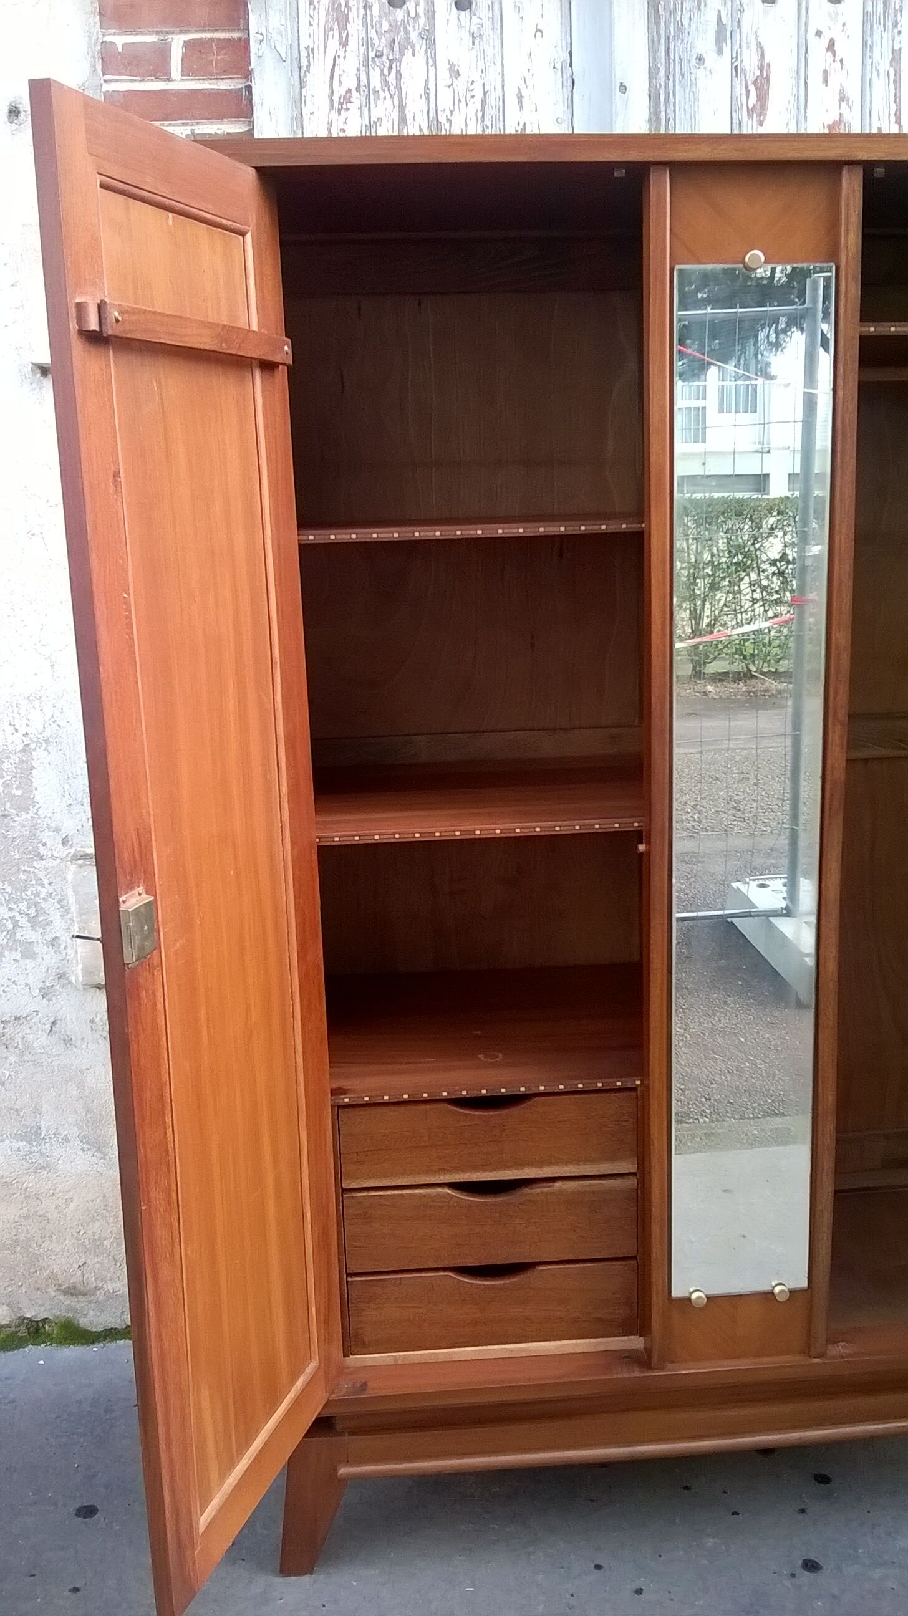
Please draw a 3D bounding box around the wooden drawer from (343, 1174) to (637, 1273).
[{"bbox_3d":[0.036,0.534,2.168,0.407,0.128,0.430,-3,12,-4],"label":"wooden drawer"}]

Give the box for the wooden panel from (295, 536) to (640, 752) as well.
[{"bbox_3d":[0.025,-0.284,2.296,0.554,0.337,0.014,-3,12,-4],"label":"wooden panel"}]

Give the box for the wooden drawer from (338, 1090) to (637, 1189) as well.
[{"bbox_3d":[0.032,0.407,2.140,0.407,0.123,0.430,-3,12,-4],"label":"wooden drawer"}]

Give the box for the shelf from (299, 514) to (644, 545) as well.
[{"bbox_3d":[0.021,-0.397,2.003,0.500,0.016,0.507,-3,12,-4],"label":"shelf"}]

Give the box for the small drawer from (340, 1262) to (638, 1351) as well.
[{"bbox_3d":[0.040,0.656,2.195,0.407,0.122,0.430,-3,12,-4],"label":"small drawer"}]

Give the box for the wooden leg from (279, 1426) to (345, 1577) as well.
[{"bbox_3d":[-0.201,0.974,2.007,0.100,0.216,0.070,-3,12,-4],"label":"wooden leg"}]

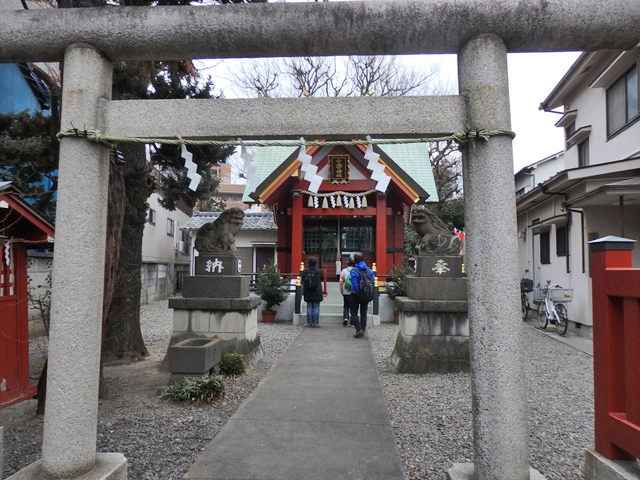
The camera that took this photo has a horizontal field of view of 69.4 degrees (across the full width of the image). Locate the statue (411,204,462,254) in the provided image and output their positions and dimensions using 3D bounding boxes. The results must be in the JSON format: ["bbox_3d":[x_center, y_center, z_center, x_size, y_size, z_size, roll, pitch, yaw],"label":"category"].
[{"bbox_3d":[1.787,-0.123,6.997,0.780,0.760,0.420,0,-3,4],"label":"statue"}]

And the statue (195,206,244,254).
[{"bbox_3d":[-1.560,-0.140,7.219,0.780,0.760,0.420,0,-3,4],"label":"statue"}]

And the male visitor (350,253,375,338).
[{"bbox_3d":[0.888,1.156,9.711,0.550,1.750,0.550,1,-3,-11],"label":"male visitor"}]

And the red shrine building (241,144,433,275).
[{"bbox_3d":[0.726,-0.912,15.869,5.900,6.400,7.000,0,-3,4],"label":"red shrine building"}]

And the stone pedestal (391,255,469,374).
[{"bbox_3d":[1.777,1.065,6.927,1.300,1.620,1.130,0,-3,4],"label":"stone pedestal"}]

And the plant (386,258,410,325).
[{"bbox_3d":[2.150,1.366,11.975,0.820,1.620,0.820,0,-3,4],"label":"plant"}]

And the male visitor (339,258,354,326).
[{"bbox_3d":[0.674,1.294,11.323,0.500,1.660,0.450,0,-3,1],"label":"male visitor"}]

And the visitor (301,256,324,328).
[{"bbox_3d":[-0.164,1.266,11.230,0.540,1.690,0.450,0,-3,6],"label":"visitor"}]

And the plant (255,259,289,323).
[{"bbox_3d":[-1.256,1.331,12.151,0.840,1.650,0.840,0,-3,4],"label":"plant"}]

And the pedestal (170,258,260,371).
[{"bbox_3d":[-1.569,1.050,7.169,1.250,1.620,1.120,0,-3,4],"label":"pedestal"}]

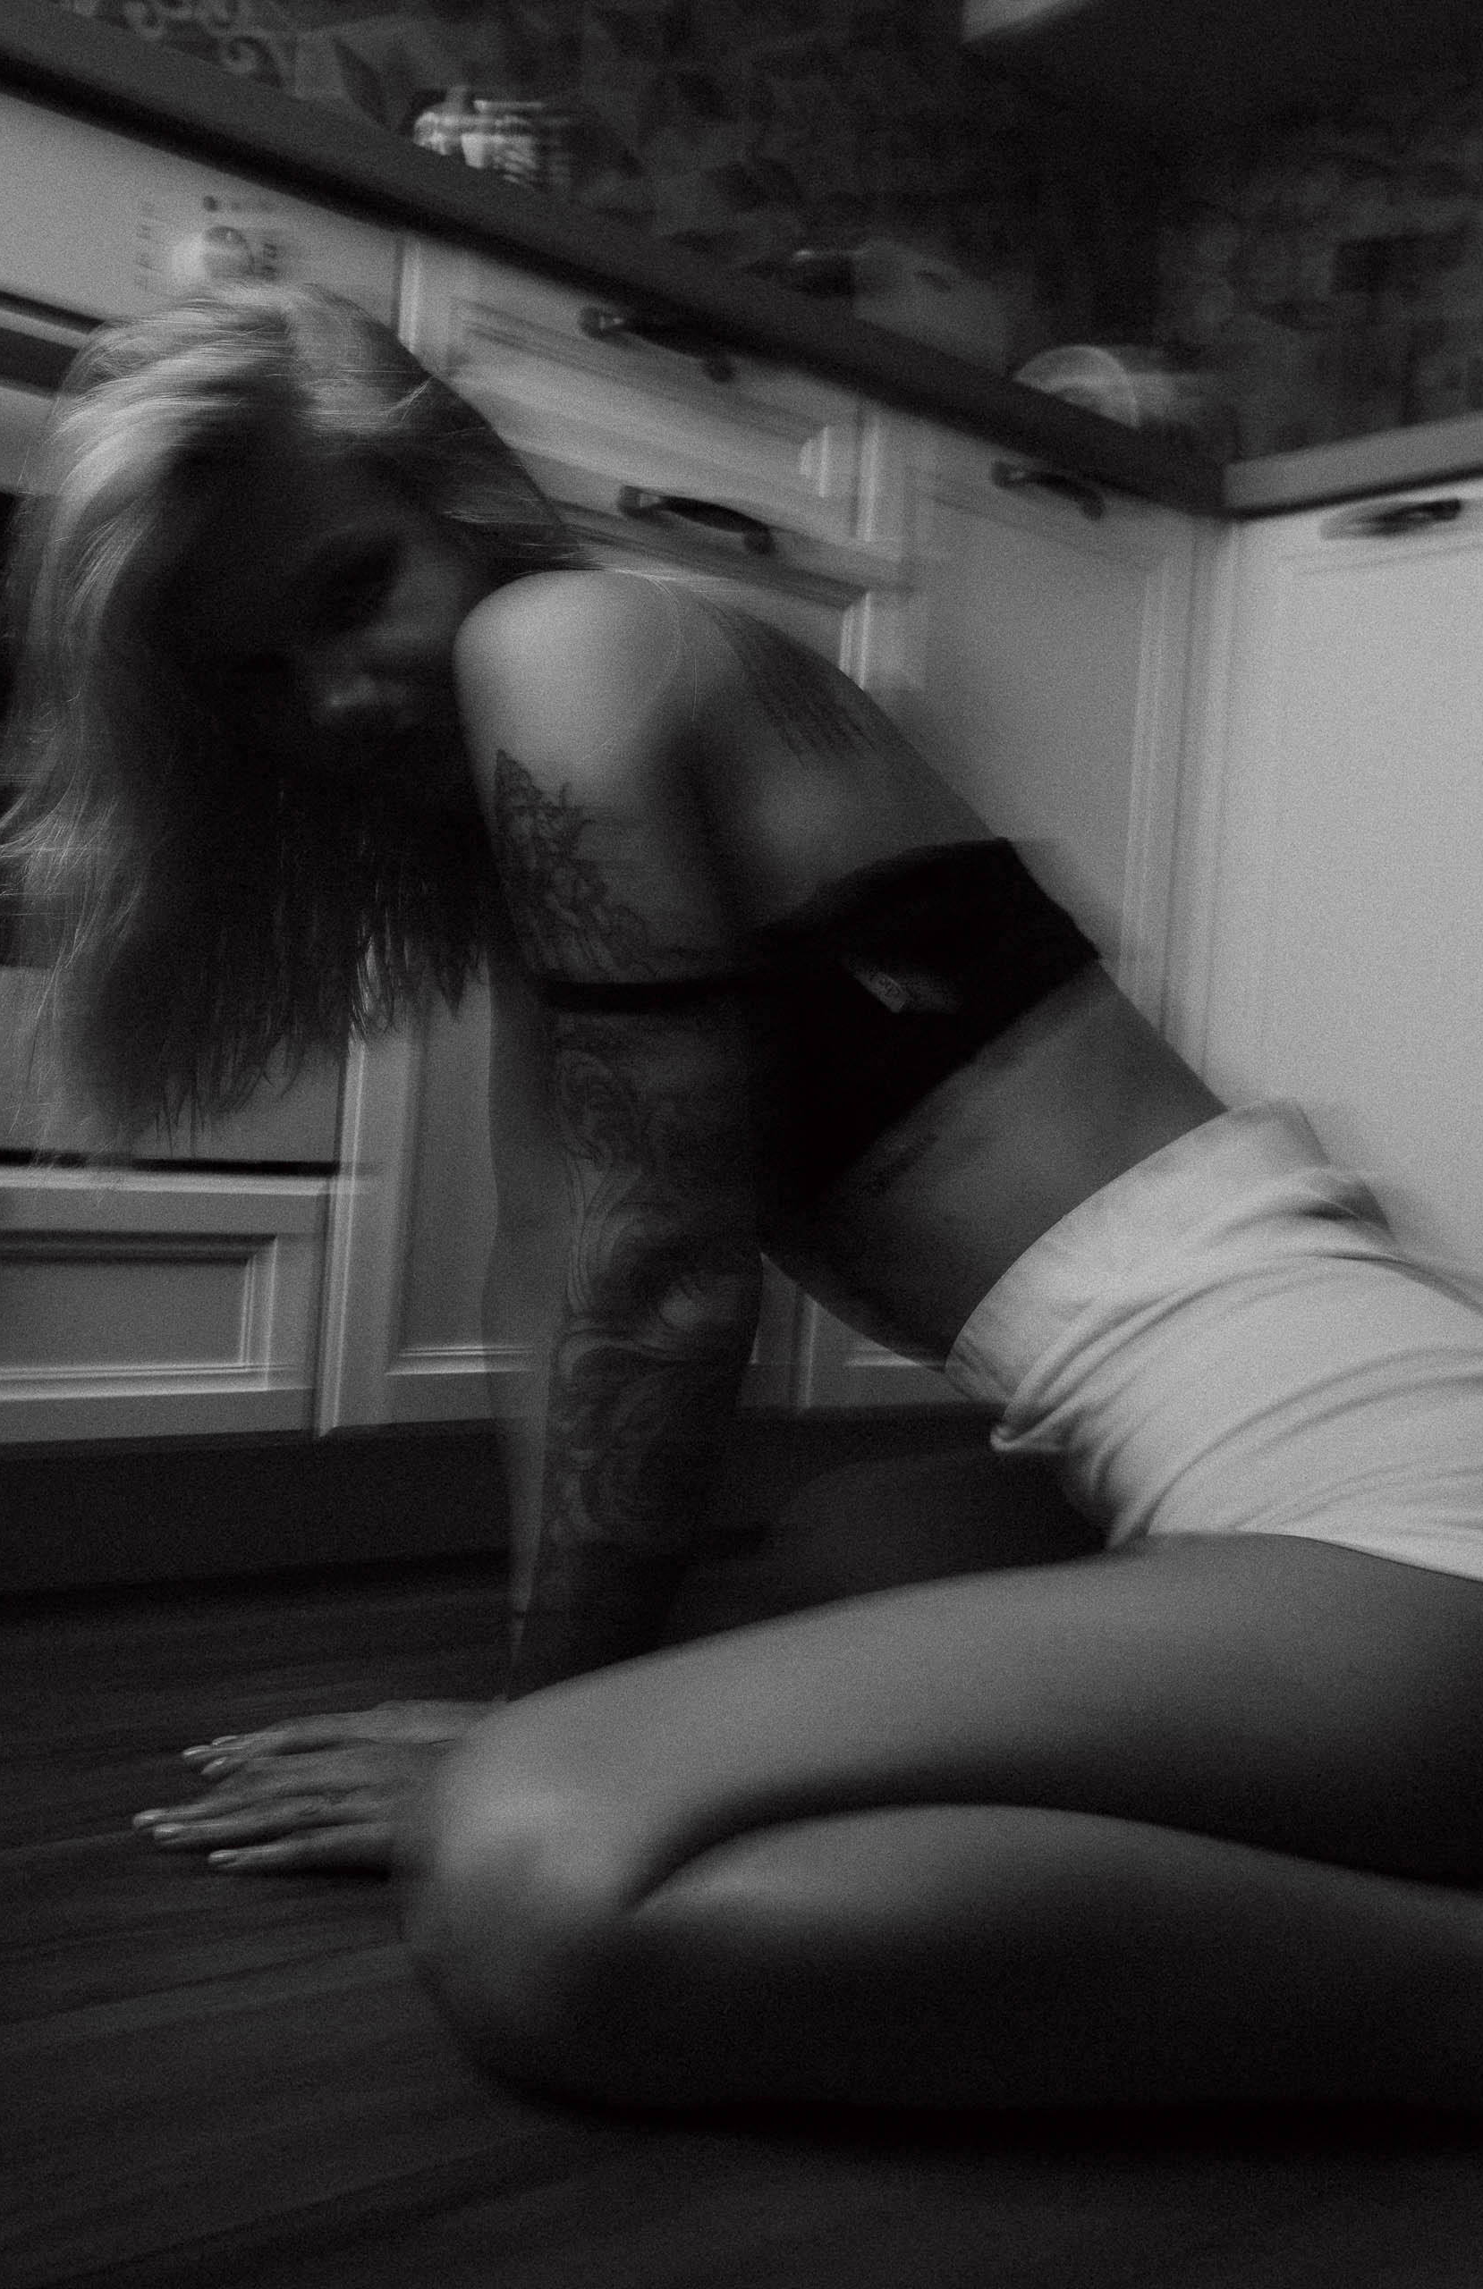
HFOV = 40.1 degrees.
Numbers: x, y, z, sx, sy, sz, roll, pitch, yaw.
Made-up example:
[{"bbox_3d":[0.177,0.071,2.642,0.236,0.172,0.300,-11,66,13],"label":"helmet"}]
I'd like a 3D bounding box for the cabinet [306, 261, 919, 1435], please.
[{"bbox_3d":[-0.238,-0.196,1.622,0.395,0.758,0.549,3,1,-37],"label":"cabinet"}]

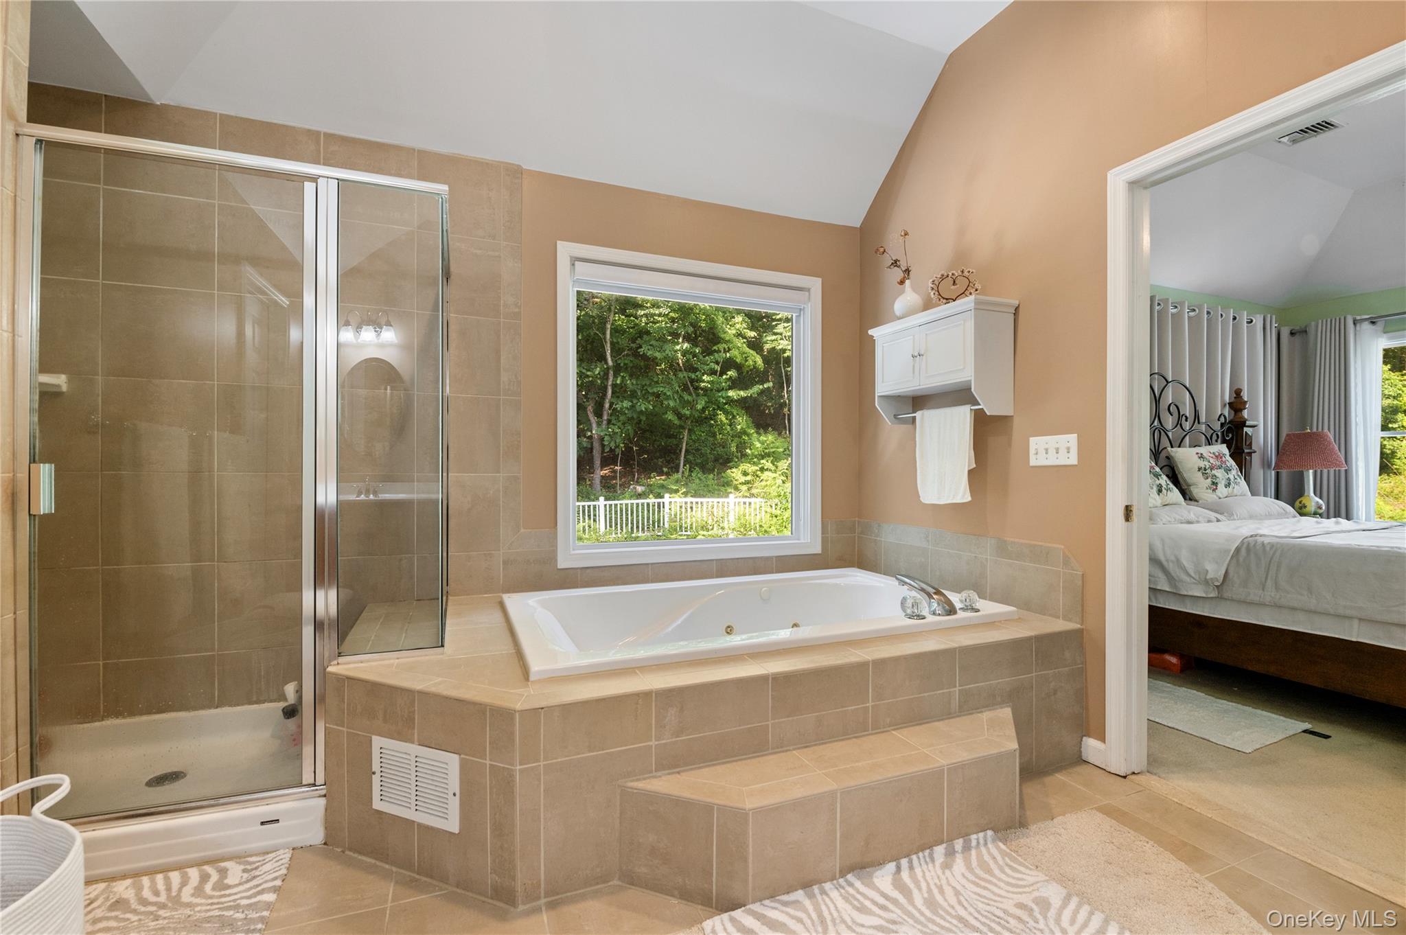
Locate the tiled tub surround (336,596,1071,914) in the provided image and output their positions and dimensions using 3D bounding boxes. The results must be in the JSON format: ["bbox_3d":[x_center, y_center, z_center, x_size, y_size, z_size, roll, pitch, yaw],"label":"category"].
[{"bbox_3d":[0.035,0.832,2.233,2.476,0.494,1.537,0,0,-22],"label":"tiled tub surround"}]

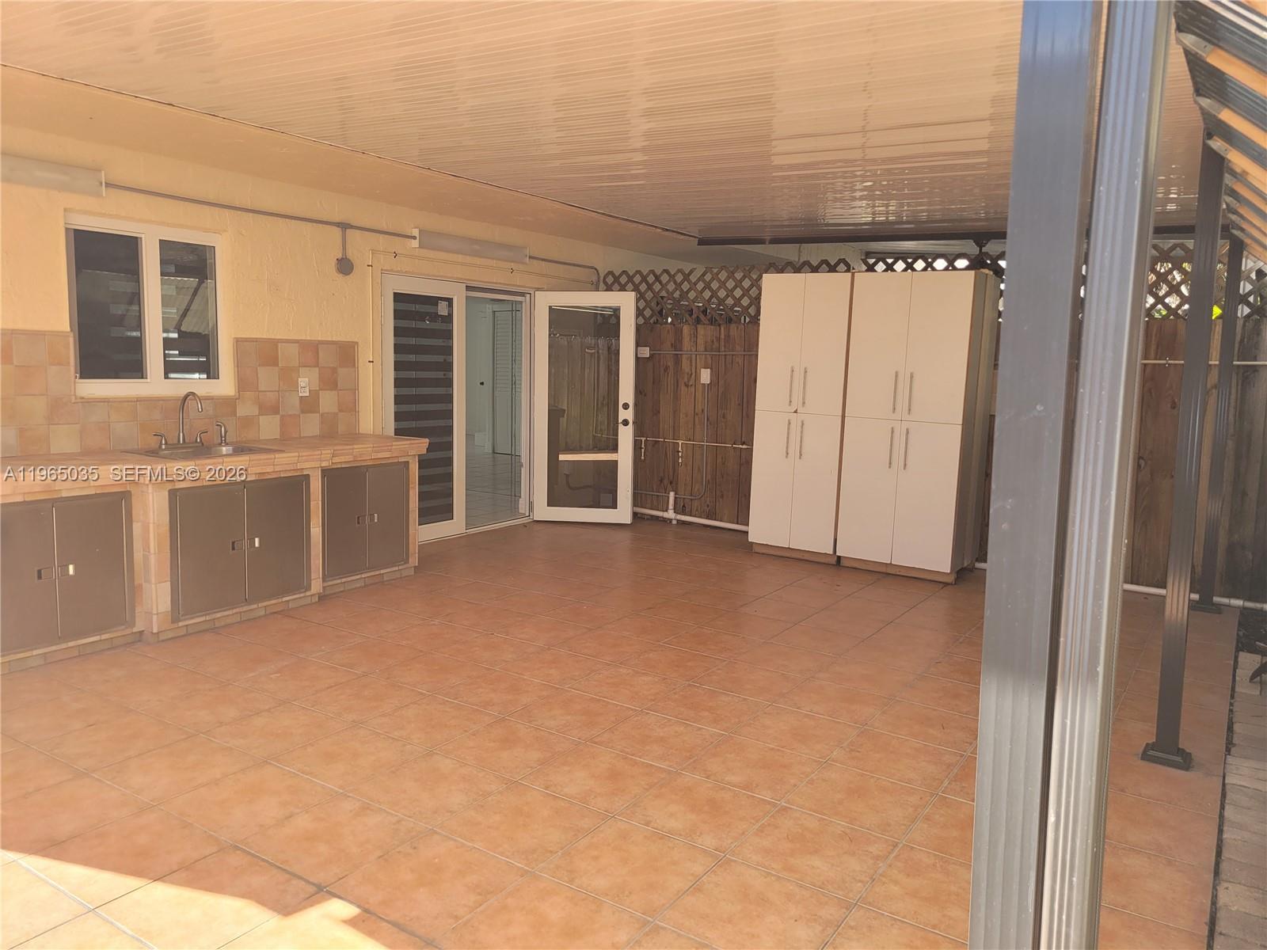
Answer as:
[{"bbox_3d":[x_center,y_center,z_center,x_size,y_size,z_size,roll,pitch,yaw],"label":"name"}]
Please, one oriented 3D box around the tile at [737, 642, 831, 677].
[{"bbox_3d":[0.821,0.990,5.100,0.435,0.012,0.435,7,9,32],"label":"tile"}]

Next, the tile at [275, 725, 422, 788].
[{"bbox_3d":[-1.115,1.109,3.745,0.434,0.012,0.434,7,9,33],"label":"tile"}]

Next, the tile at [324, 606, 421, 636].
[{"bbox_3d":[-1.444,0.817,5.334,0.419,0.012,0.419,7,9,32],"label":"tile"}]

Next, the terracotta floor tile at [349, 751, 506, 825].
[{"bbox_3d":[-0.736,1.147,3.478,0.428,0.012,0.428,7,9,32],"label":"terracotta floor tile"}]

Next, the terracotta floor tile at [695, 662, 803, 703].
[{"bbox_3d":[0.564,0.992,4.552,0.419,0.012,0.419,7,9,32],"label":"terracotta floor tile"}]

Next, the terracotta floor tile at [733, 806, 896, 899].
[{"bbox_3d":[0.605,1.244,3.156,0.434,0.012,0.434,7,9,33],"label":"terracotta floor tile"}]

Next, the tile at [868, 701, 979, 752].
[{"bbox_3d":[1.293,1.093,4.164,0.425,0.012,0.425,7,9,32],"label":"tile"}]

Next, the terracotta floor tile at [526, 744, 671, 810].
[{"bbox_3d":[-0.129,1.129,3.547,0.425,0.012,0.425,7,9,32],"label":"terracotta floor tile"}]

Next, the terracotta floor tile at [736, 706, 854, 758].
[{"bbox_3d":[0.715,1.115,4.131,0.434,0.012,0.434,7,9,33],"label":"terracotta floor tile"}]

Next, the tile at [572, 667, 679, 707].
[{"bbox_3d":[-0.023,1.004,4.495,0.425,0.012,0.425,7,9,32],"label":"tile"}]

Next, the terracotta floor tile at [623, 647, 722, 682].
[{"bbox_3d":[0.210,0.963,4.853,0.425,0.012,0.425,7,9,32],"label":"terracotta floor tile"}]

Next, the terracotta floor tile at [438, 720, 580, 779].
[{"bbox_3d":[-0.490,1.086,3.777,0.425,0.012,0.425,7,9,32],"label":"terracotta floor tile"}]

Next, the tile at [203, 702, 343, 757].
[{"bbox_3d":[-1.425,1.024,3.820,0.419,0.012,0.419,7,9,32],"label":"tile"}]

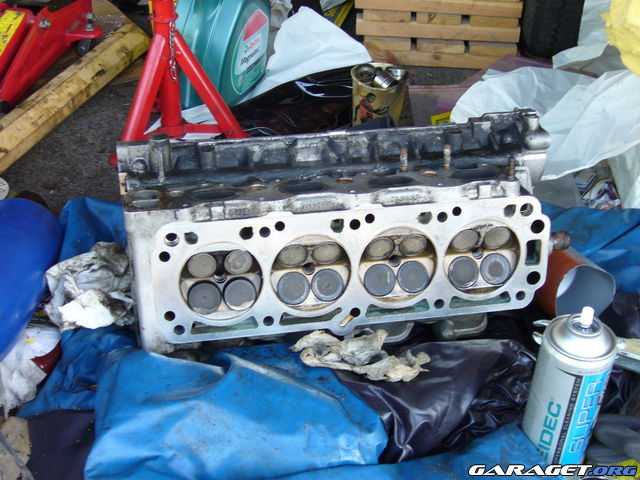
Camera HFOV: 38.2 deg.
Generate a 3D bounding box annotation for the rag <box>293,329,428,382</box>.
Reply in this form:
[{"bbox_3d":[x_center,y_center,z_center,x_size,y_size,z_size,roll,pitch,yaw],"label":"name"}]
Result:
[{"bbox_3d":[0.043,0.121,0.960,0.140,0.026,0.050,8,33,9],"label":"rag"}]

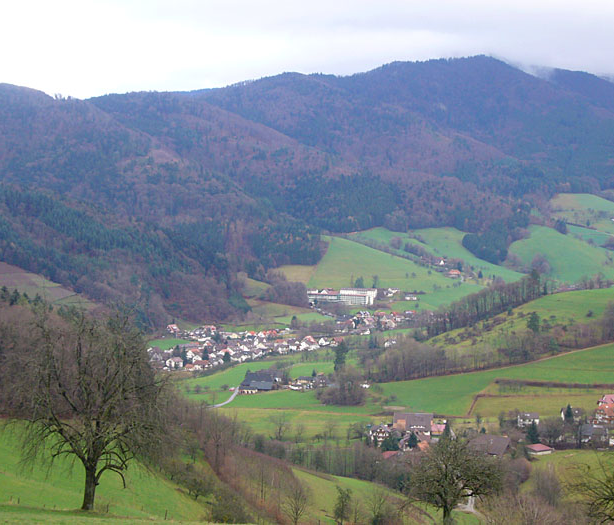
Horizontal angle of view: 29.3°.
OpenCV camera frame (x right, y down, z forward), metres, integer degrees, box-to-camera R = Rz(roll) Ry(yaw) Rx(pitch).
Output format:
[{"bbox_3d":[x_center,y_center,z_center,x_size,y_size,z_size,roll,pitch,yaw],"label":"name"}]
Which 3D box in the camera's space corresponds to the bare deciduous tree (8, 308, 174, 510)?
[{"bbox_3d":[-15.690,10.650,85.000,12.000,14.700,11.500,0,1,0],"label":"bare deciduous tree"}]

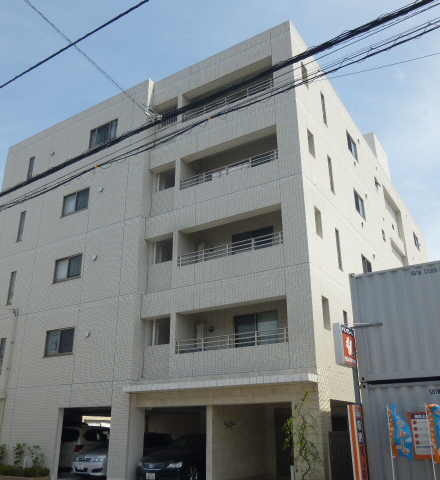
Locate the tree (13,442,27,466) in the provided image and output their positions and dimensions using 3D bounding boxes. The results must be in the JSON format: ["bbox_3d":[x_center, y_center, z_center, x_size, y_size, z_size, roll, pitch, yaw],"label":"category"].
[{"bbox_3d":[-6.896,7.432,15.923,0.358,0.814,0.358,-13,-25,30],"label":"tree"}]

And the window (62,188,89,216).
[{"bbox_3d":[-5.790,-1.480,18.742,1.580,0.970,0.150,-14,-25,30],"label":"window"}]

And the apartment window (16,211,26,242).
[{"bbox_3d":[-8.808,-0.568,20.648,0.393,1.444,0.150,-13,-25,30],"label":"apartment window"}]

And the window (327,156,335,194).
[{"bbox_3d":[3.938,-2.344,16.599,0.150,1.455,0.393,-13,-25,30],"label":"window"}]

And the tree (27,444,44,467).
[{"bbox_3d":[-6.175,7.262,15.496,0.456,0.741,0.456,-13,-25,30],"label":"tree"}]

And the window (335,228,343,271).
[{"bbox_3d":[3.913,0.337,15.428,0.150,1.440,0.360,-14,-25,30],"label":"window"}]

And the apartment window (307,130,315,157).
[{"bbox_3d":[2.944,-3.158,15.253,0.180,0.910,0.530,-14,-25,30],"label":"apartment window"}]

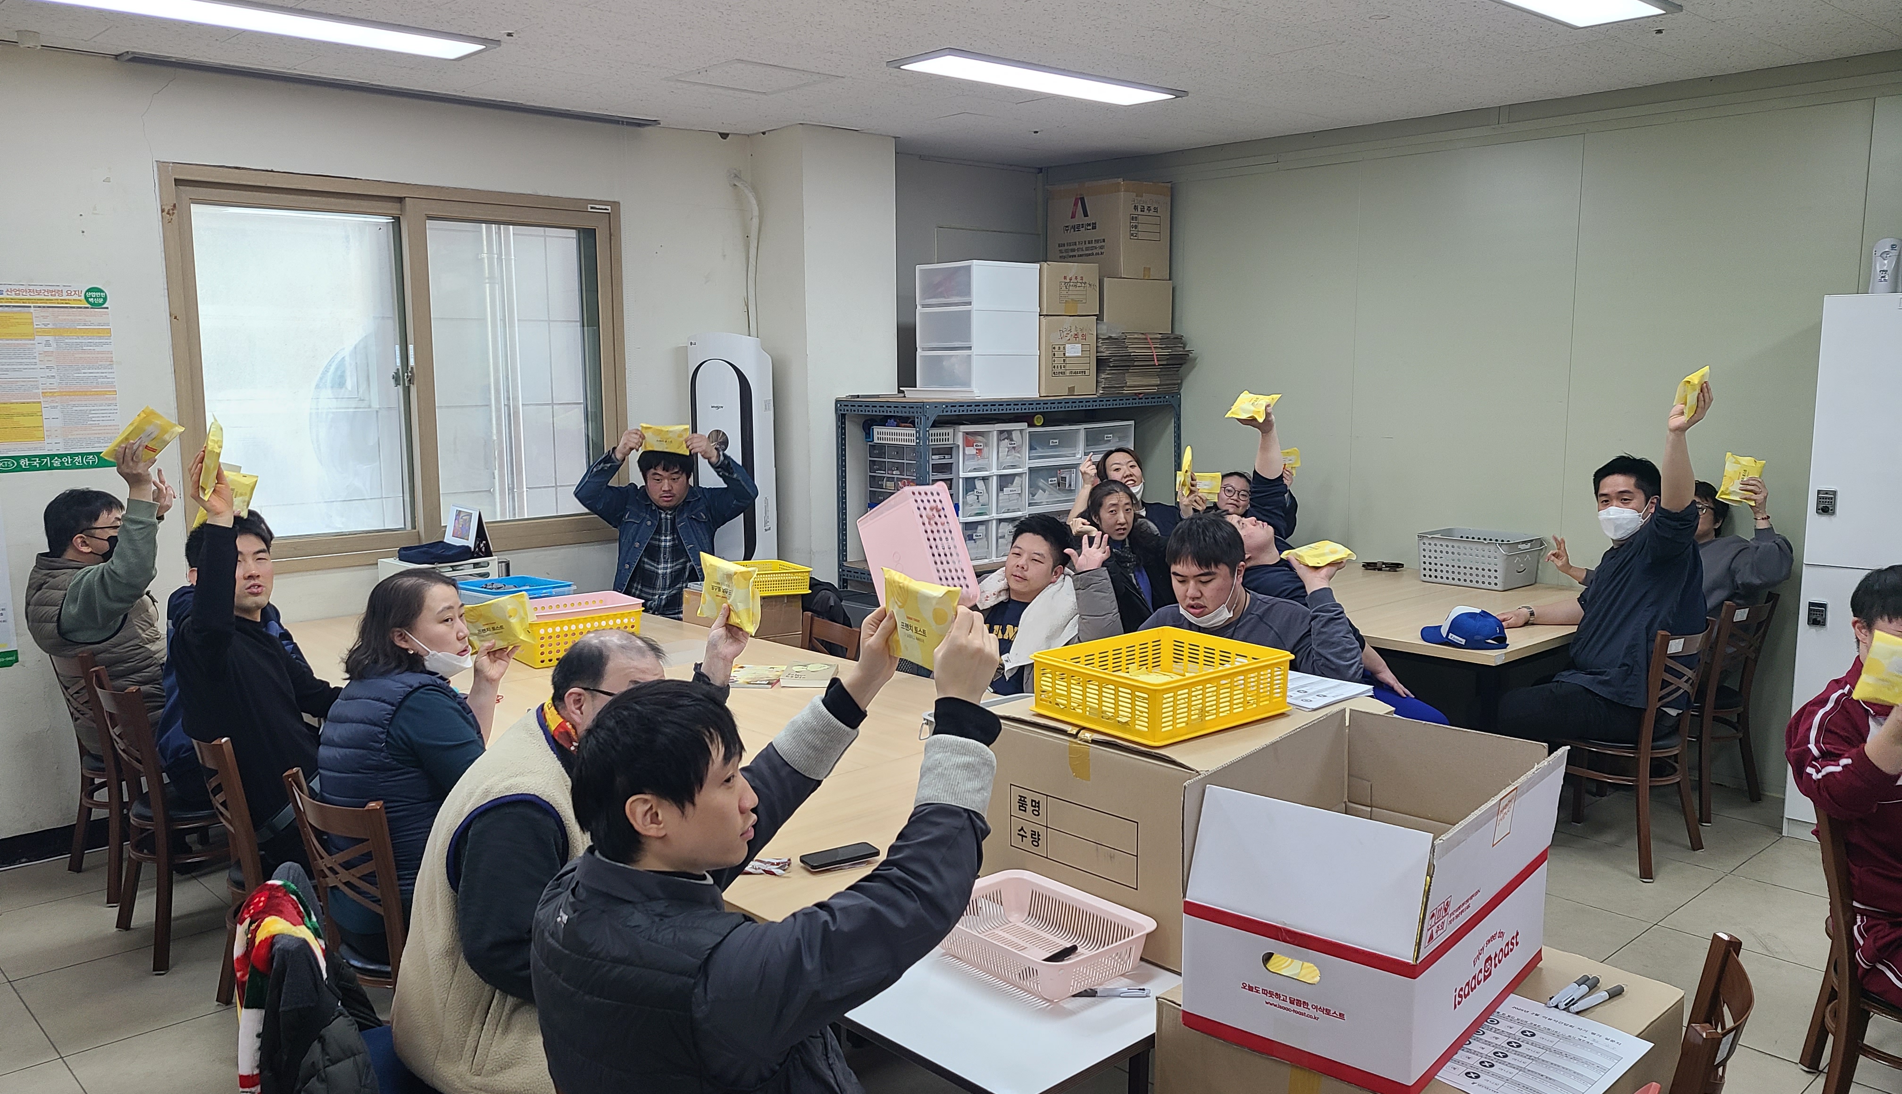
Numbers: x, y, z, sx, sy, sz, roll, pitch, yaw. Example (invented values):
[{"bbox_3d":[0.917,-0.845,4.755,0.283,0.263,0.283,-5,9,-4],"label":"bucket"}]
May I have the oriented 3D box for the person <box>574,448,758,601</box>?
[{"bbox_3d":[-1.054,0.285,5.432,0.700,1.380,0.550,-1,8,-8],"label":"person"}]

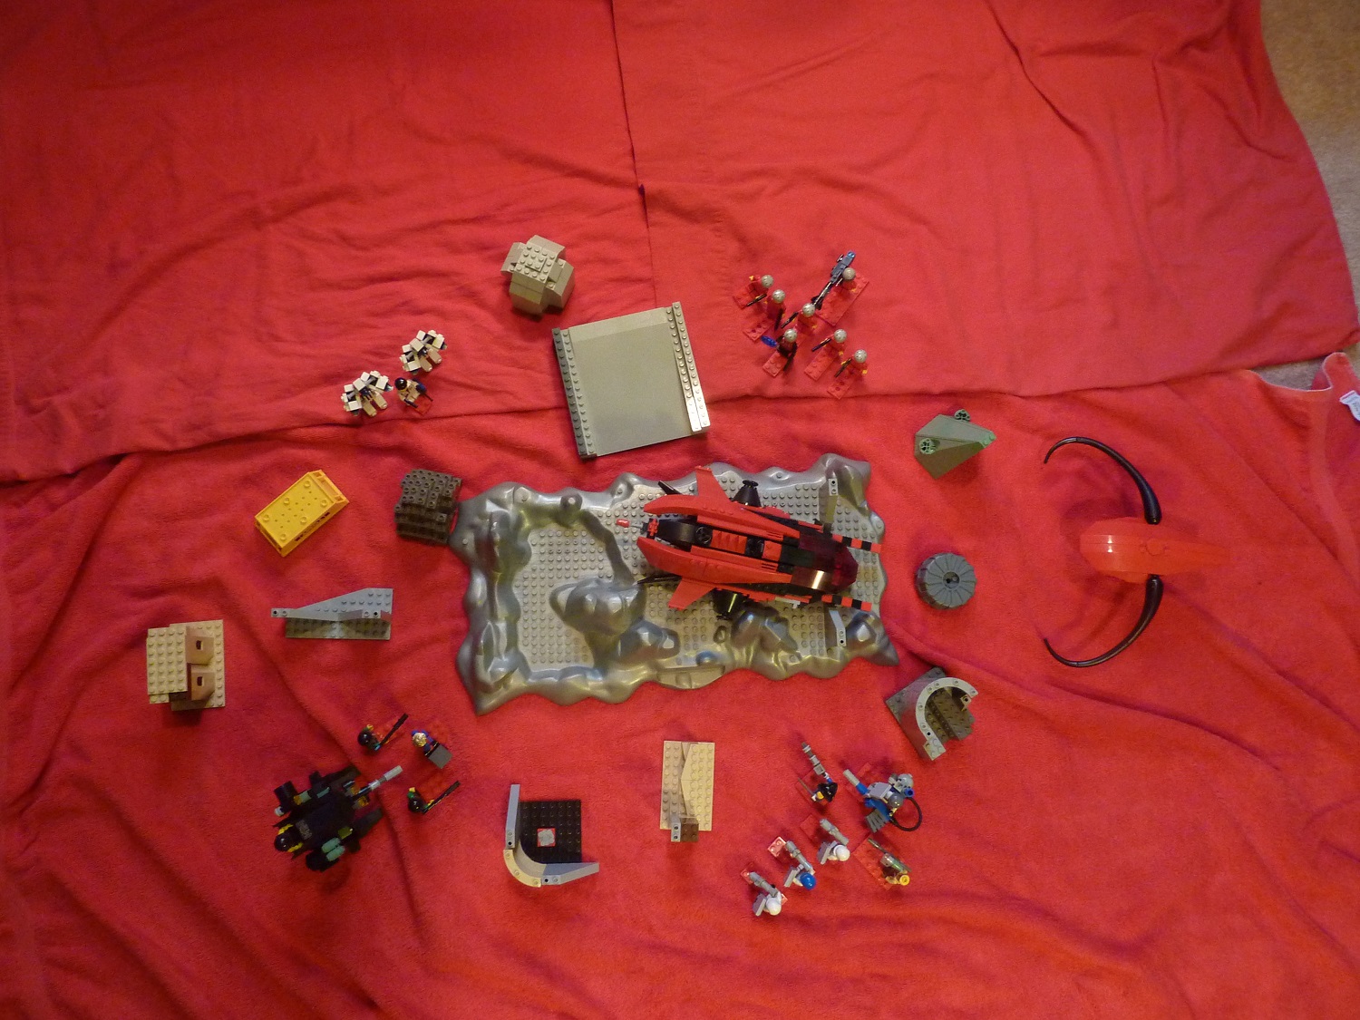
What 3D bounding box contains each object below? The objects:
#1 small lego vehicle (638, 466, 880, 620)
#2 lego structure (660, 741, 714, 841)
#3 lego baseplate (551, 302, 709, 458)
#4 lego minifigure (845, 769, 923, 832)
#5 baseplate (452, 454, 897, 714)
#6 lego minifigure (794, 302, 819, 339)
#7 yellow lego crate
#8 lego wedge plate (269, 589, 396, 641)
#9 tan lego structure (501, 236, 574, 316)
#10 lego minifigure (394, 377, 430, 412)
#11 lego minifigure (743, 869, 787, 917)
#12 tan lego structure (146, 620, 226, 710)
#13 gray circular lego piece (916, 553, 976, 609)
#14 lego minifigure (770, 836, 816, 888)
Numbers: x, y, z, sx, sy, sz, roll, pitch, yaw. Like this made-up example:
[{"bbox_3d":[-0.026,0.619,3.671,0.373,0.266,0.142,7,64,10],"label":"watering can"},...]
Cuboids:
[{"bbox_3d":[0.075,0.037,0.911,0.221,0.055,0.131,12,81,1],"label":"small lego vehicle"},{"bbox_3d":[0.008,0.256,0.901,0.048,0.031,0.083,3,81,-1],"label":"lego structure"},{"bbox_3d":[-0.047,-0.127,0.962,0.128,0.023,0.128,-13,81,-3],"label":"lego baseplate"},{"bbox_3d":[0.186,0.264,0.907,0.077,0.046,0.052,43,79,4],"label":"lego minifigure"},{"bbox_3d":[-0.004,0.064,0.929,0.425,0.056,0.240,-1,79,-5],"label":"baseplate"},{"bbox_3d":[0.128,-0.192,0.995,0.024,0.043,0.019,34,78,3],"label":"lego minifigure"},{"bbox_3d":[-0.363,0.002,0.936,0.081,0.020,0.040,-41,84,-7],"label":"yellow lego crate"},{"bbox_3d":[-0.319,0.094,0.903,0.096,0.053,0.048,1,79,-4],"label":"lego wedge plate"},{"bbox_3d":[-0.140,-0.231,0.973,0.064,0.063,0.064,23,78,0],"label":"tan lego structure"},{"bbox_3d":[-0.258,-0.114,0.948,0.030,0.045,0.028,42,82,5],"label":"lego minifigure"},{"bbox_3d":[0.075,0.345,0.880,0.037,0.046,0.030,41,82,5],"label":"lego minifigure"},{"bbox_3d":[-0.446,0.140,0.883,0.048,0.069,0.080,-5,82,-4],"label":"tan lego structure"},{"bbox_3d":[0.254,0.068,0.939,0.054,0.030,0.054,0,81,-1],"label":"gray circular lego piece"},{"bbox_3d":[0.100,0.325,0.890,0.044,0.047,0.032,44,79,5],"label":"lego minifigure"}]

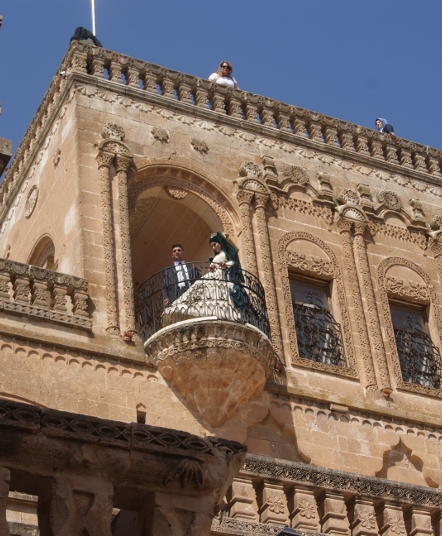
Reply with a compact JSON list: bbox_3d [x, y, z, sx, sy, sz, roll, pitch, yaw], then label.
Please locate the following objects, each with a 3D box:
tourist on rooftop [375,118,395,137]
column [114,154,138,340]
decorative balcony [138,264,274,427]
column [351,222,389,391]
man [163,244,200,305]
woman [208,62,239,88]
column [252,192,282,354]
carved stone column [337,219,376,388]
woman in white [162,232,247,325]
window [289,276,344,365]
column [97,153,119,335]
[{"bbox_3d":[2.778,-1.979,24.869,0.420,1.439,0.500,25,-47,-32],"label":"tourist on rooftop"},{"bbox_3d":[-1.295,-0.338,20.387,0.197,3.160,0.197,-3,-38,-3],"label":"column"},{"bbox_3d":[-0.008,1.087,21.145,2.002,2.233,1.032,14,-44,-22],"label":"decorative balcony"},{"bbox_3d":[2.434,0.555,23.910,0.250,3.480,0.250,14,-44,-22],"label":"column"},{"bbox_3d":[-0.513,0.353,20.175,0.520,1.729,0.320,-4,-38,-2],"label":"man"},{"bbox_3d":[0.100,-2.728,23.744,0.500,1.611,0.330,3,-39,-11],"label":"woman"},{"bbox_3d":[0.700,0.157,21.249,0.197,3.160,0.197,14,-42,-23],"label":"column"},{"bbox_3d":[1.988,0.476,21.805,0.197,3.160,0.197,14,-42,-23],"label":"carved stone column"},{"bbox_3d":[-0.242,0.213,21.579,0.800,1.720,1.100,-33,-47,29],"label":"woman in white"},{"bbox_3d":[1.329,0.781,21.246,0.765,1.516,0.200,14,-42,-23],"label":"window"},{"bbox_3d":[-1.673,-0.467,22.239,0.250,3.480,0.250,-3,-40,-3],"label":"column"}]

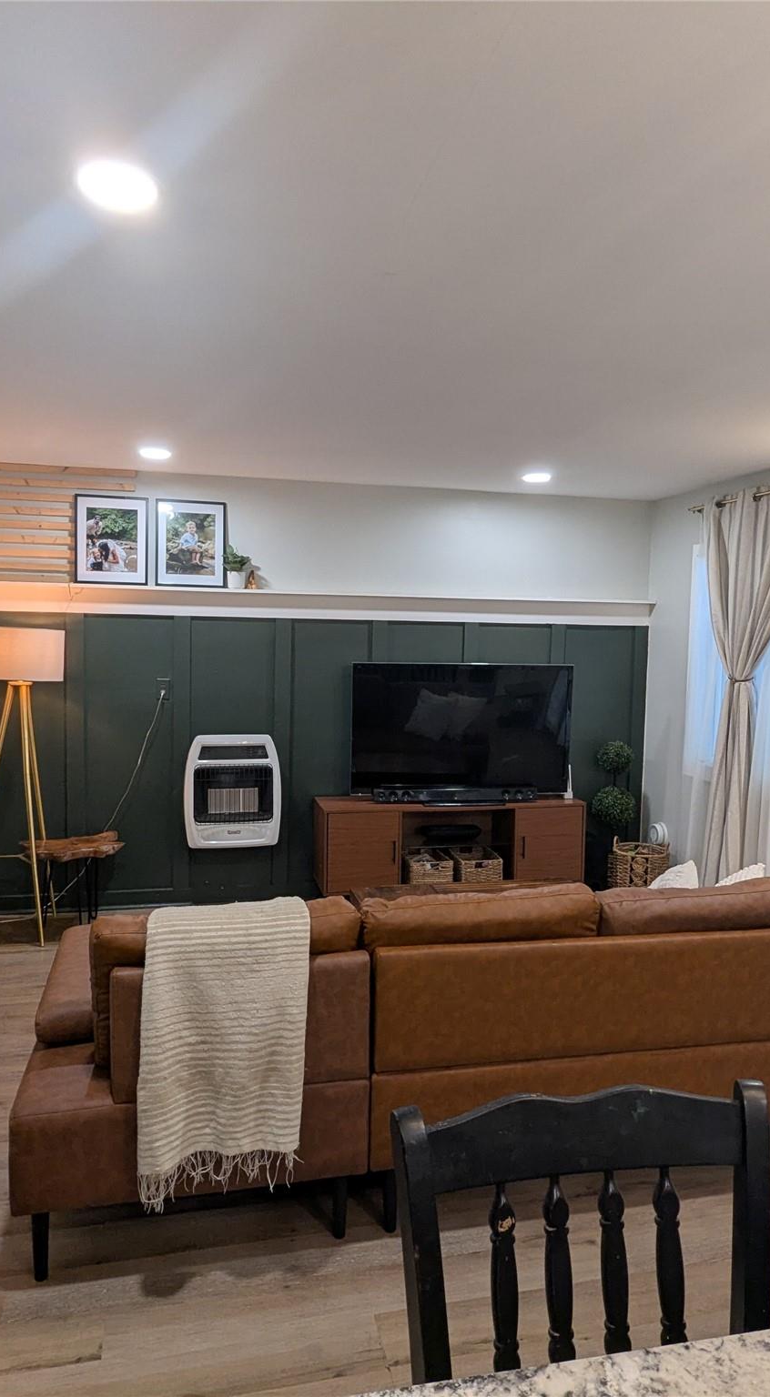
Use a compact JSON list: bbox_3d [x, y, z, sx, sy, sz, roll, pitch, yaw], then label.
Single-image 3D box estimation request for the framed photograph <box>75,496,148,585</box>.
[{"bbox_3d":[-1.477,-0.857,4.670,0.381,0.482,0.030,0,0,-13],"label":"framed photograph"}]

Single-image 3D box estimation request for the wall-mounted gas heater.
[{"bbox_3d":[-0.862,0.515,4.868,0.535,0.635,0.200,0,5,-13],"label":"wall-mounted gas heater"}]

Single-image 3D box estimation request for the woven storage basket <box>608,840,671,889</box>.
[{"bbox_3d":[1.405,1.045,4.847,0.350,0.430,0.350,0,5,-13],"label":"woven storage basket"}]

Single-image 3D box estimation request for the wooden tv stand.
[{"bbox_3d":[0.373,0.902,5.046,1.520,0.620,0.410,0,5,-13],"label":"wooden tv stand"}]

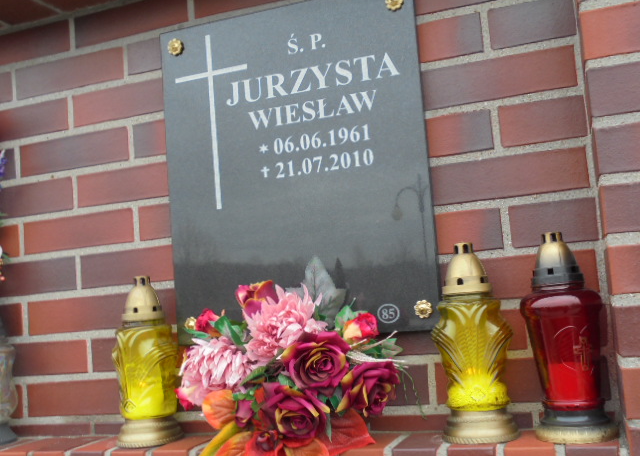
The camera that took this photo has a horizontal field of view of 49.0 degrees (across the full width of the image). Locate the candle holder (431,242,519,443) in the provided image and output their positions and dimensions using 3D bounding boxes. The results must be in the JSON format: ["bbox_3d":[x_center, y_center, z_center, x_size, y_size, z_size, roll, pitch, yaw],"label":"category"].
[{"bbox_3d":[0.219,0.161,1.020,0.114,0.275,0.111,-6,-5,11],"label":"candle holder"}]

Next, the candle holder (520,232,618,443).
[{"bbox_3d":[0.341,0.145,0.973,0.110,0.277,0.110,-5,-5,0],"label":"candle holder"}]

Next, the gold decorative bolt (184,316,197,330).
[{"bbox_3d":[-0.214,0.162,1.178,0.028,0.028,0.012,-7,-6,19],"label":"gold decorative bolt"}]

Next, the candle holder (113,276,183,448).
[{"bbox_3d":[-0.295,0.221,1.195,0.112,0.275,0.111,-8,-6,31],"label":"candle holder"}]

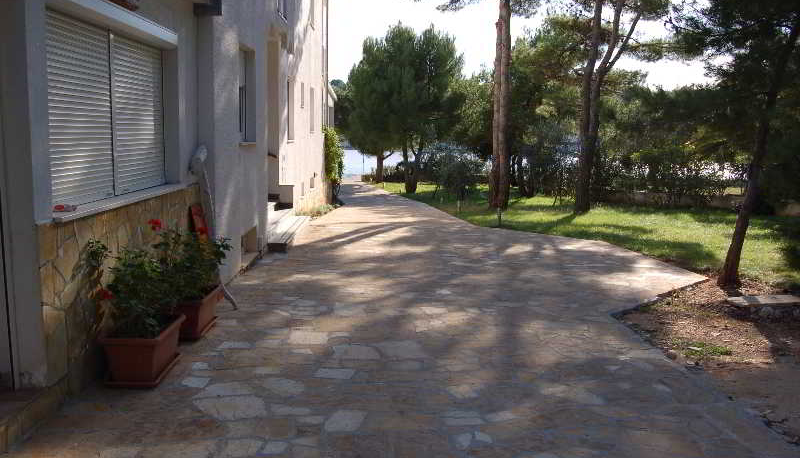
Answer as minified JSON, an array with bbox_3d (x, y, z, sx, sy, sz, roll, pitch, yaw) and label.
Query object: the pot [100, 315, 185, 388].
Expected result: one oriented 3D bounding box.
[{"bbox_3d":[-1.654,0.781,4.761,0.368,0.292,0.577,1,7,-1],"label":"pot"}]

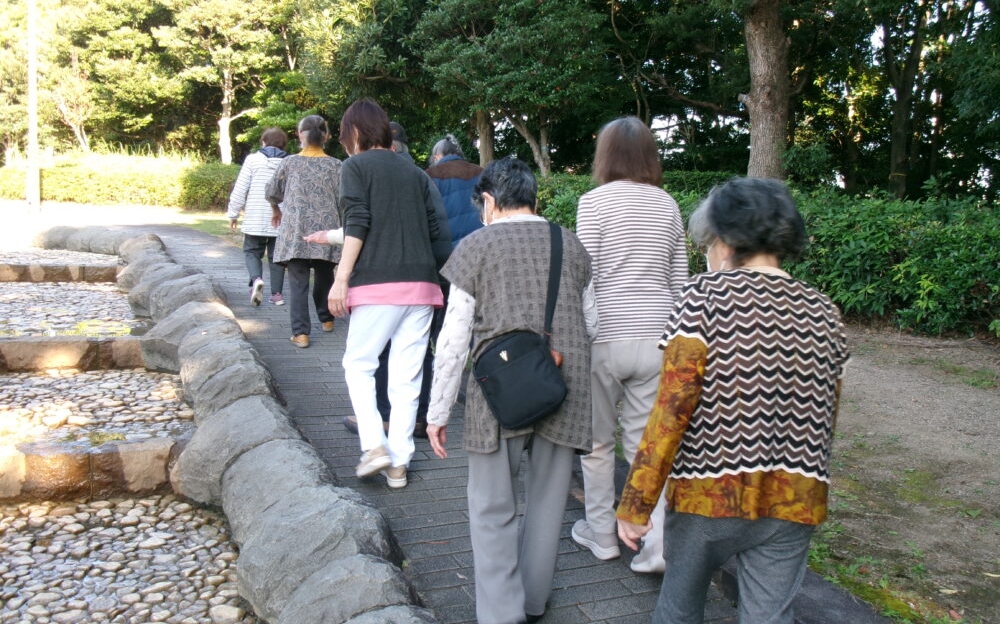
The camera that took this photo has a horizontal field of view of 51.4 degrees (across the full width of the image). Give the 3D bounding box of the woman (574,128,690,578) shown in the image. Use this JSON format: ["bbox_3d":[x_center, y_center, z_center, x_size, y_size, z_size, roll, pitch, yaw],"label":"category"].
[{"bbox_3d":[0.462,0.104,3.650,0.430,1.550,0.380,-1,8,-15],"label":"woman"}]

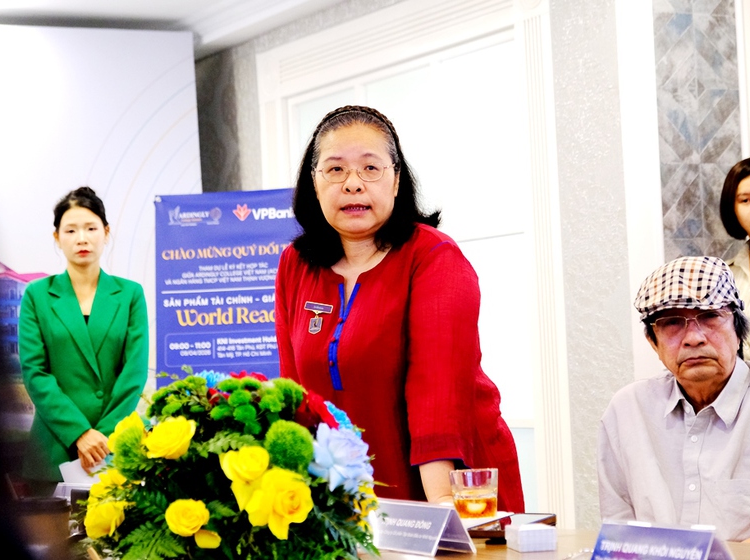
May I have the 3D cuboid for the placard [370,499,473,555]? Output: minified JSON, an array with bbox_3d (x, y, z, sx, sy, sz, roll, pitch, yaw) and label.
[{"bbox_3d":[0.066,0.404,3.173,0.077,0.078,0.257,-1,-3,-28],"label":"placard"}]

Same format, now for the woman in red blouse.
[{"bbox_3d":[0.085,0.447,3.720,0.520,1.530,0.480,-4,-3,36],"label":"woman in red blouse"}]

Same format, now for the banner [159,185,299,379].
[{"bbox_3d":[-0.514,0.458,7.250,0.600,1.600,0.050,-3,-7,11],"label":"banner"}]

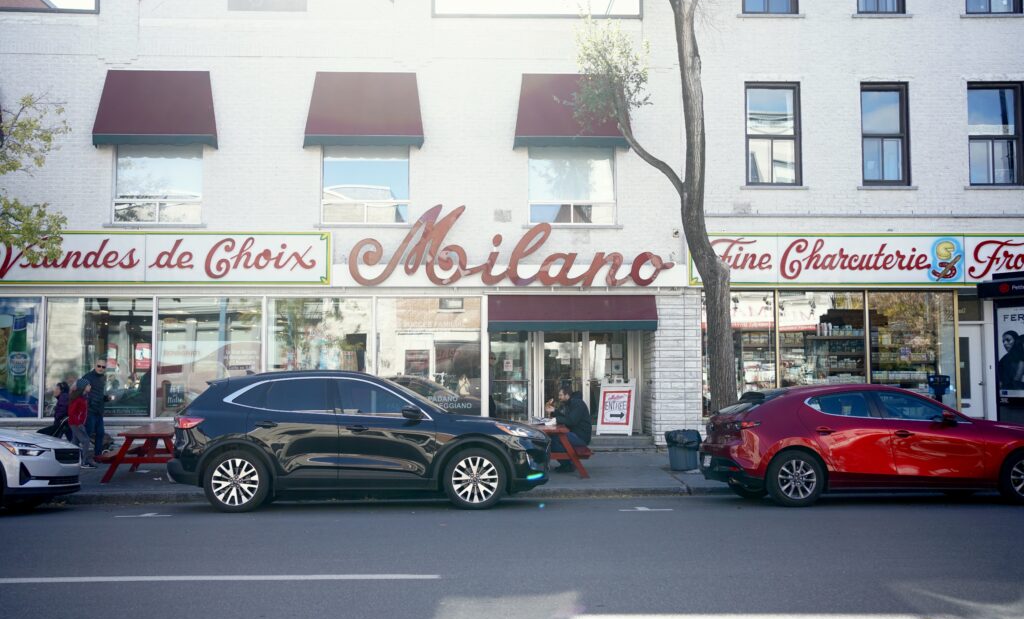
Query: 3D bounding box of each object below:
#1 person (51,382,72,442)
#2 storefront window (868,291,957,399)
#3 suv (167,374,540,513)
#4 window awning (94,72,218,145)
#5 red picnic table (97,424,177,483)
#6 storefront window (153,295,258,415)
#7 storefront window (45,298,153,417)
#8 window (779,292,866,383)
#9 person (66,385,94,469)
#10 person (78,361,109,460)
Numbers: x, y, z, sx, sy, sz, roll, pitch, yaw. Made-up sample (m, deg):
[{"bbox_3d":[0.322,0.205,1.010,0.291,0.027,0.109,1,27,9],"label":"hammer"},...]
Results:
[{"bbox_3d":[-7.330,1.831,16.200,0.420,1.360,0.440,1,-3,-12],"label":"person"},{"bbox_3d":[7.872,0.882,19.612,1.755,2.457,0.120,0,-3,-2],"label":"storefront window"},{"bbox_3d":[-1.844,1.553,12.305,4.590,1.650,1.900,0,-5,-2],"label":"suv"},{"bbox_3d":[-6.185,-3.491,17.250,2.070,1.390,0.420,0,-3,-2],"label":"window awning"},{"bbox_3d":[-5.030,2.112,14.614,1.500,0.730,1.800,0,-3,-2],"label":"red picnic table"},{"bbox_3d":[-5.823,0.916,19.173,2.030,2.316,0.120,0,-3,-2],"label":"storefront window"},{"bbox_3d":[-7.926,0.915,19.106,2.063,2.313,0.120,0,-3,-2],"label":"storefront window"},{"bbox_3d":[5.554,0.786,17.866,1.601,2.223,0.120,0,-3,-2],"label":"window"},{"bbox_3d":[-6.926,1.833,15.990,0.452,1.398,0.420,0,-3,-2],"label":"person"},{"bbox_3d":[-6.760,1.659,16.100,0.420,1.700,0.520,-2,-4,33],"label":"person"}]

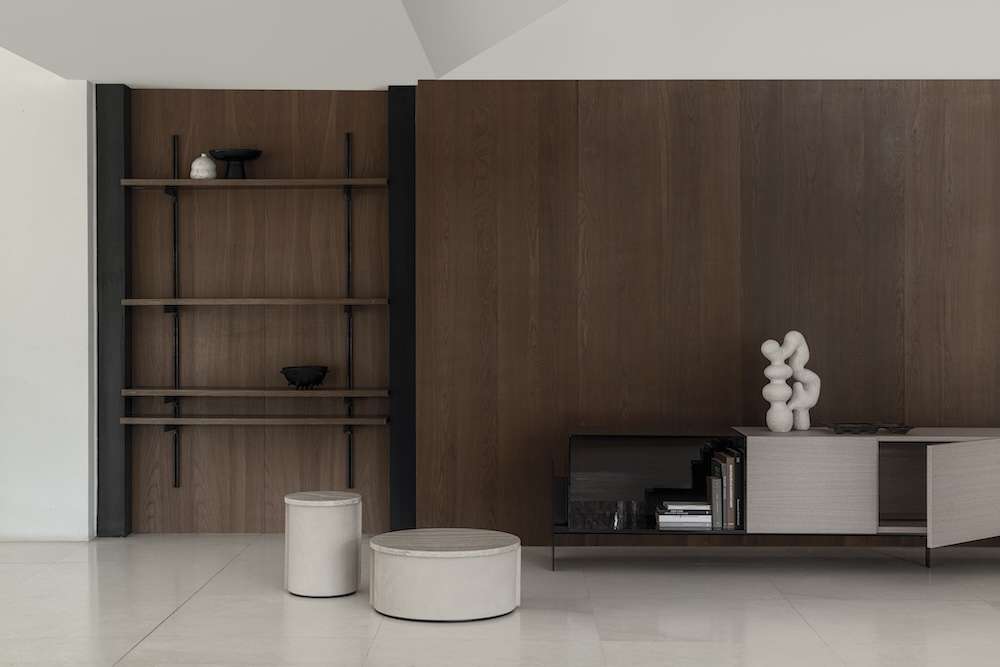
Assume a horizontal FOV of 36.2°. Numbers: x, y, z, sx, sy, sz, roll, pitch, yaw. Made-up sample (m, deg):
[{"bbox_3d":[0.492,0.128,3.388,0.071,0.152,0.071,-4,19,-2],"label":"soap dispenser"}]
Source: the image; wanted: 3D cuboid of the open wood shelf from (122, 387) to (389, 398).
[{"bbox_3d":[-1.349,0.327,8.561,1.475,0.036,0.280,0,1,1],"label":"open wood shelf"}]

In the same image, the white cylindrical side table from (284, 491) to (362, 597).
[{"bbox_3d":[-0.809,0.963,7.010,0.352,0.433,0.352,0,1,0],"label":"white cylindrical side table"}]

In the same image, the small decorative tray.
[{"bbox_3d":[1.889,0.483,7.764,0.413,0.042,0.230,0,1,1],"label":"small decorative tray"}]

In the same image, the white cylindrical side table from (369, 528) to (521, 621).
[{"bbox_3d":[-0.236,1.042,6.655,0.655,0.291,0.655,0,1,0],"label":"white cylindrical side table"}]

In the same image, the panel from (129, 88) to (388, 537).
[{"bbox_3d":[-1.359,-0.121,8.706,1.463,2.524,0.030,0,1,1],"label":"panel"}]

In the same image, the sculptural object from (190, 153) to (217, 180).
[{"bbox_3d":[-1.656,-0.926,8.537,0.147,0.158,0.147,0,1,1],"label":"sculptural object"}]

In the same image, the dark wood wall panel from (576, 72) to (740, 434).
[{"bbox_3d":[0.862,-0.103,8.245,0.882,2.507,0.030,0,1,1],"label":"dark wood wall panel"}]

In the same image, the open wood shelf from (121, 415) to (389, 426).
[{"bbox_3d":[-1.358,0.482,8.564,1.470,0.032,0.280,0,1,1],"label":"open wood shelf"}]

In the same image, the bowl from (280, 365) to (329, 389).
[{"bbox_3d":[-1.092,0.247,8.545,0.266,0.123,0.253,0,1,0],"label":"bowl"}]

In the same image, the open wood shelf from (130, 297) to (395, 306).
[{"bbox_3d":[-1.346,-0.176,8.549,1.472,0.029,0.280,0,1,1],"label":"open wood shelf"}]

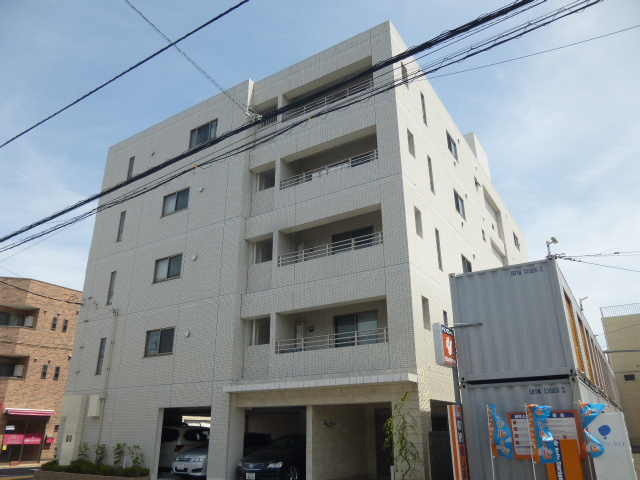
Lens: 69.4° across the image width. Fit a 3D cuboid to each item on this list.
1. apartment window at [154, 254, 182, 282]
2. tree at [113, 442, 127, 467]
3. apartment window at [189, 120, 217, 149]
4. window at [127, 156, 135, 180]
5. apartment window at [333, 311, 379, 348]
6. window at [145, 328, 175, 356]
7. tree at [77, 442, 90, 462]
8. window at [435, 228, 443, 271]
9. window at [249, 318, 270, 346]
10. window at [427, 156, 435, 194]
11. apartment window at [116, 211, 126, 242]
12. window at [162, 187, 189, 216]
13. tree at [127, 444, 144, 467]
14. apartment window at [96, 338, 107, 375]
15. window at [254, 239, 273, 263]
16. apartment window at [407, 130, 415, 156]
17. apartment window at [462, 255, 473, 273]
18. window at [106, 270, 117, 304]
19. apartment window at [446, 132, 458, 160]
[{"bbox_3d":[-5.868,1.149,17.981,1.559,0.976,0.150,-13,-25,30],"label":"apartment window"},{"bbox_3d":[-6.896,7.432,15.923,0.358,0.814,0.358,-13,-25,30],"label":"tree"},{"bbox_3d":[-4.758,-4.333,19.119,1.540,0.940,0.150,-14,-25,30],"label":"apartment window"},{"bbox_3d":[-8.823,-3.217,21.677,0.370,1.421,0.150,-13,-25,30],"label":"window"},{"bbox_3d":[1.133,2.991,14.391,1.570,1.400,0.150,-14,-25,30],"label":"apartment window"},{"bbox_3d":[-5.829,3.773,16.945,1.594,0.982,0.150,-13,-25,30],"label":"window"},{"bbox_3d":[-8.478,7.627,16.550,0.400,0.720,0.400,-14,-25,30],"label":"tree"},{"bbox_3d":[3.913,0.337,15.428,0.150,1.440,0.360,-14,-25,30],"label":"window"},{"bbox_3d":[-1.948,3.067,15.328,1.074,0.936,0.150,-13,-25,30],"label":"window"},{"bbox_3d":[3.938,-2.344,16.599,0.150,1.455,0.393,-13,-25,30],"label":"window"},{"bbox_3d":[-8.808,-0.568,20.648,0.393,1.444,0.150,-13,-25,30],"label":"apartment window"},{"bbox_3d":[-5.790,-1.480,18.742,1.580,0.970,0.150,-14,-25,30],"label":"window"},{"bbox_3d":[-6.175,7.262,15.496,0.456,0.741,0.456,-13,-25,30],"label":"tree"},{"bbox_3d":[-8.634,4.647,18.360,0.340,1.410,0.150,-14,-25,30],"label":"apartment window"},{"bbox_3d":[-1.977,0.403,16.117,0.860,0.860,0.150,-14,-25,30],"label":"window"},{"bbox_3d":[2.944,-3.158,15.253,0.180,0.910,0.530,-14,-25,30],"label":"apartment window"},{"bbox_3d":[5.848,1.209,18.389,0.150,0.970,1.386,-13,-25,30],"label":"apartment window"},{"bbox_3d":[-8.784,2.064,19.619,0.393,1.438,0.150,-13,-25,30],"label":"window"},{"bbox_3d":[5.789,-4.092,20.397,0.150,0.950,1.380,-14,-25,30],"label":"apartment window"}]

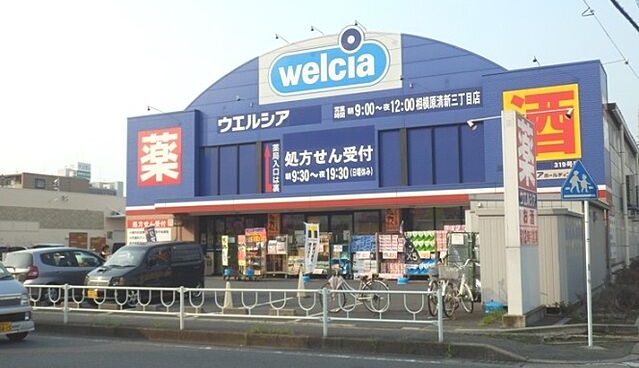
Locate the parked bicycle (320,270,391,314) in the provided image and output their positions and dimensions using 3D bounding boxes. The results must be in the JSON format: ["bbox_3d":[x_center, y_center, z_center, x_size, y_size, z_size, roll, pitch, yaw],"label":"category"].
[{"bbox_3d":[0.766,2.292,17.727,1.770,1.000,0.570,-3,-5,32],"label":"parked bicycle"}]

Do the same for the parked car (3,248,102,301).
[{"bbox_3d":[-7.321,2.570,23.329,1.660,1.520,3.750,-3,-5,28],"label":"parked car"}]

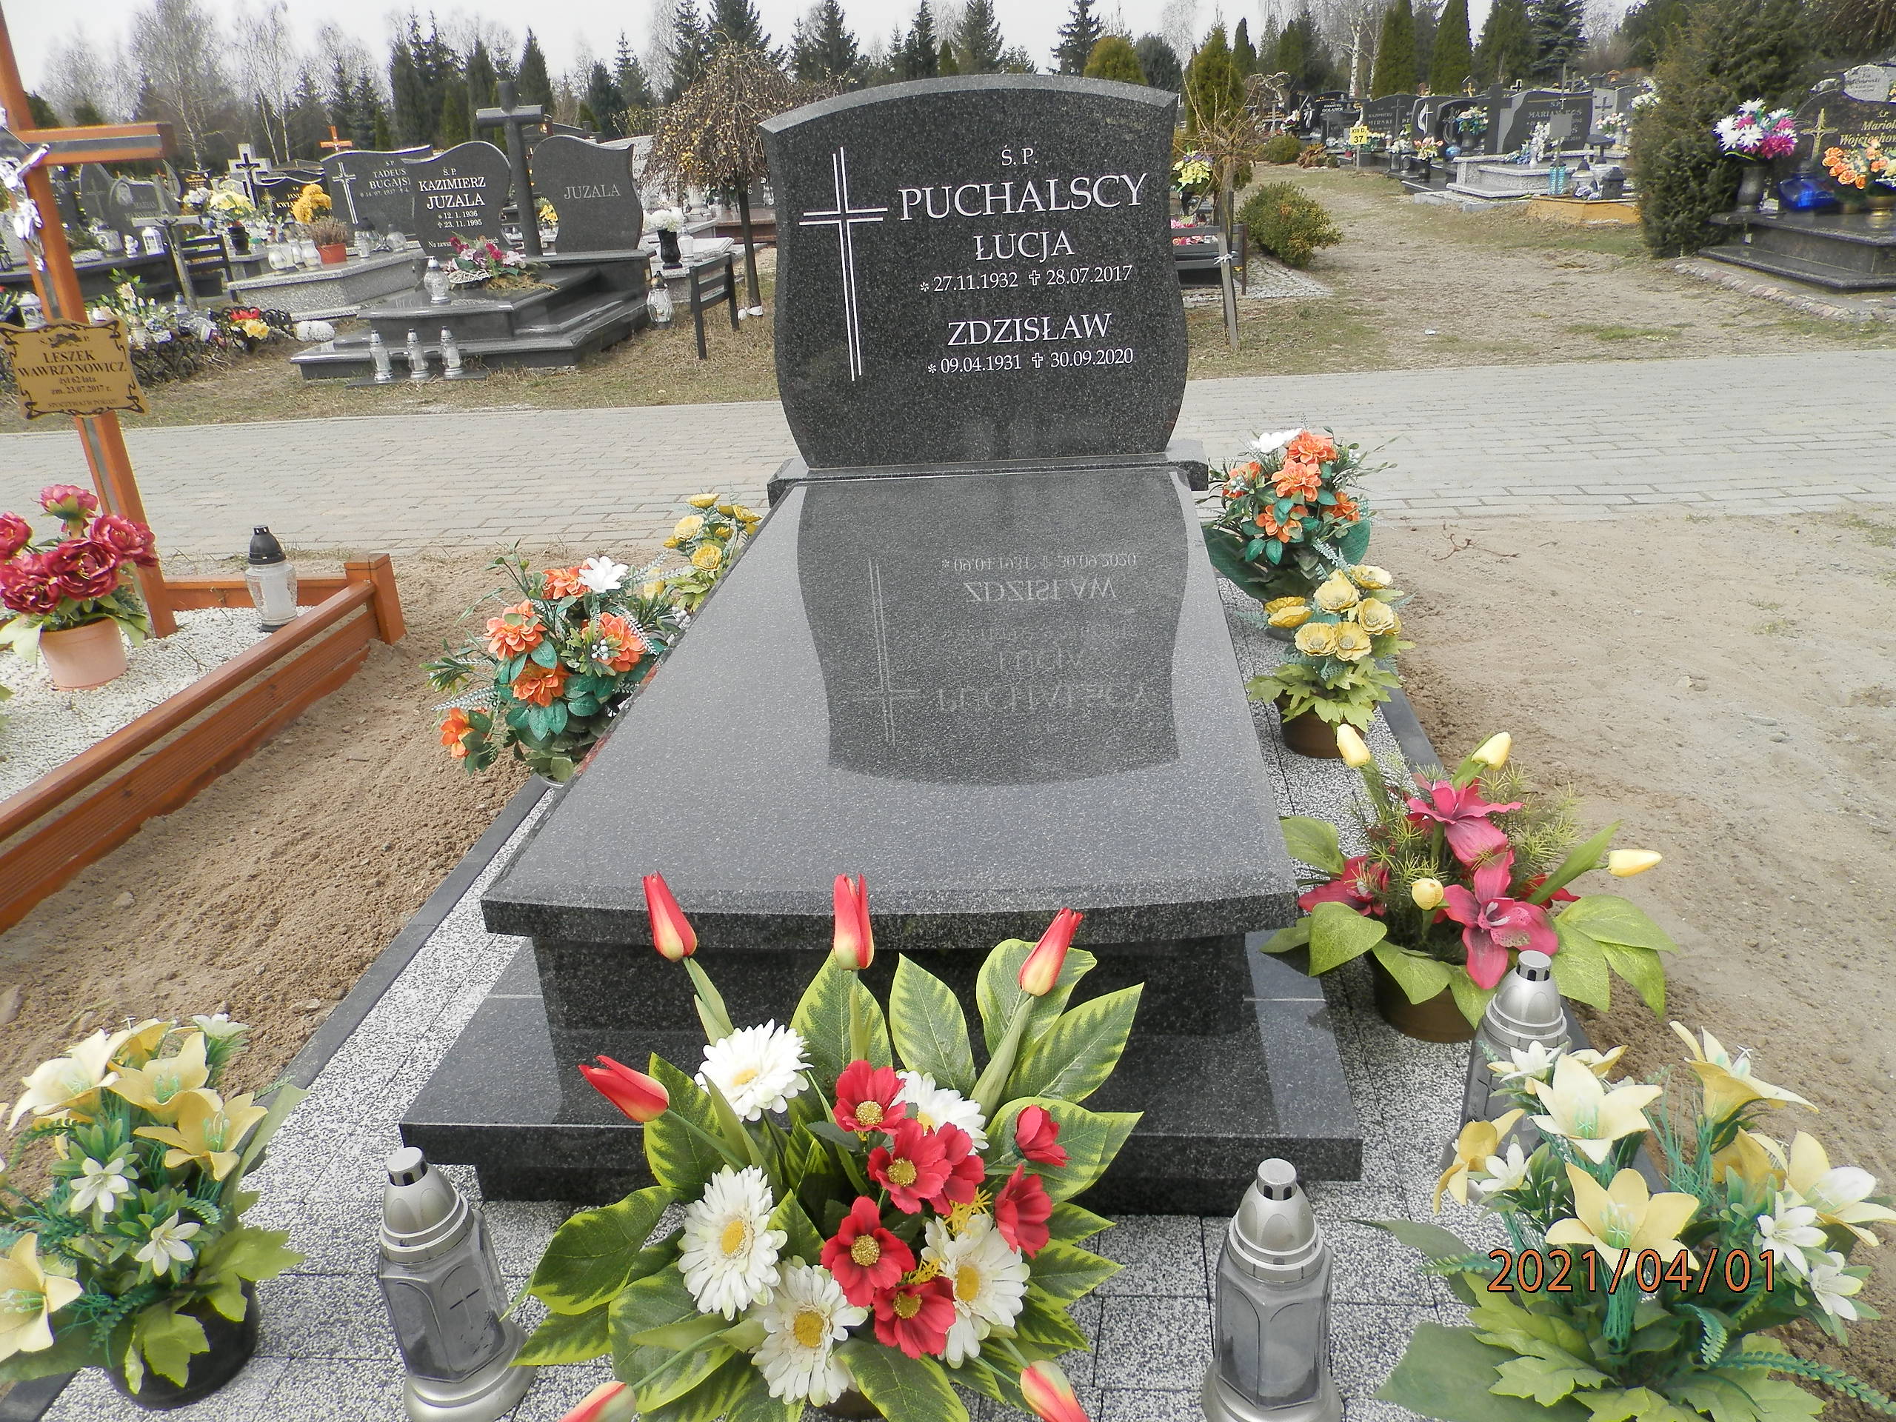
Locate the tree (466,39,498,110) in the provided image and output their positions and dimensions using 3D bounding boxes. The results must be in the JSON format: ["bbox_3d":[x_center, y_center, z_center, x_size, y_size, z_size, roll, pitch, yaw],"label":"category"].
[{"bbox_3d":[-12.453,-15.841,36.862,0.957,3.970,0.957,-1,23,7],"label":"tree"}]

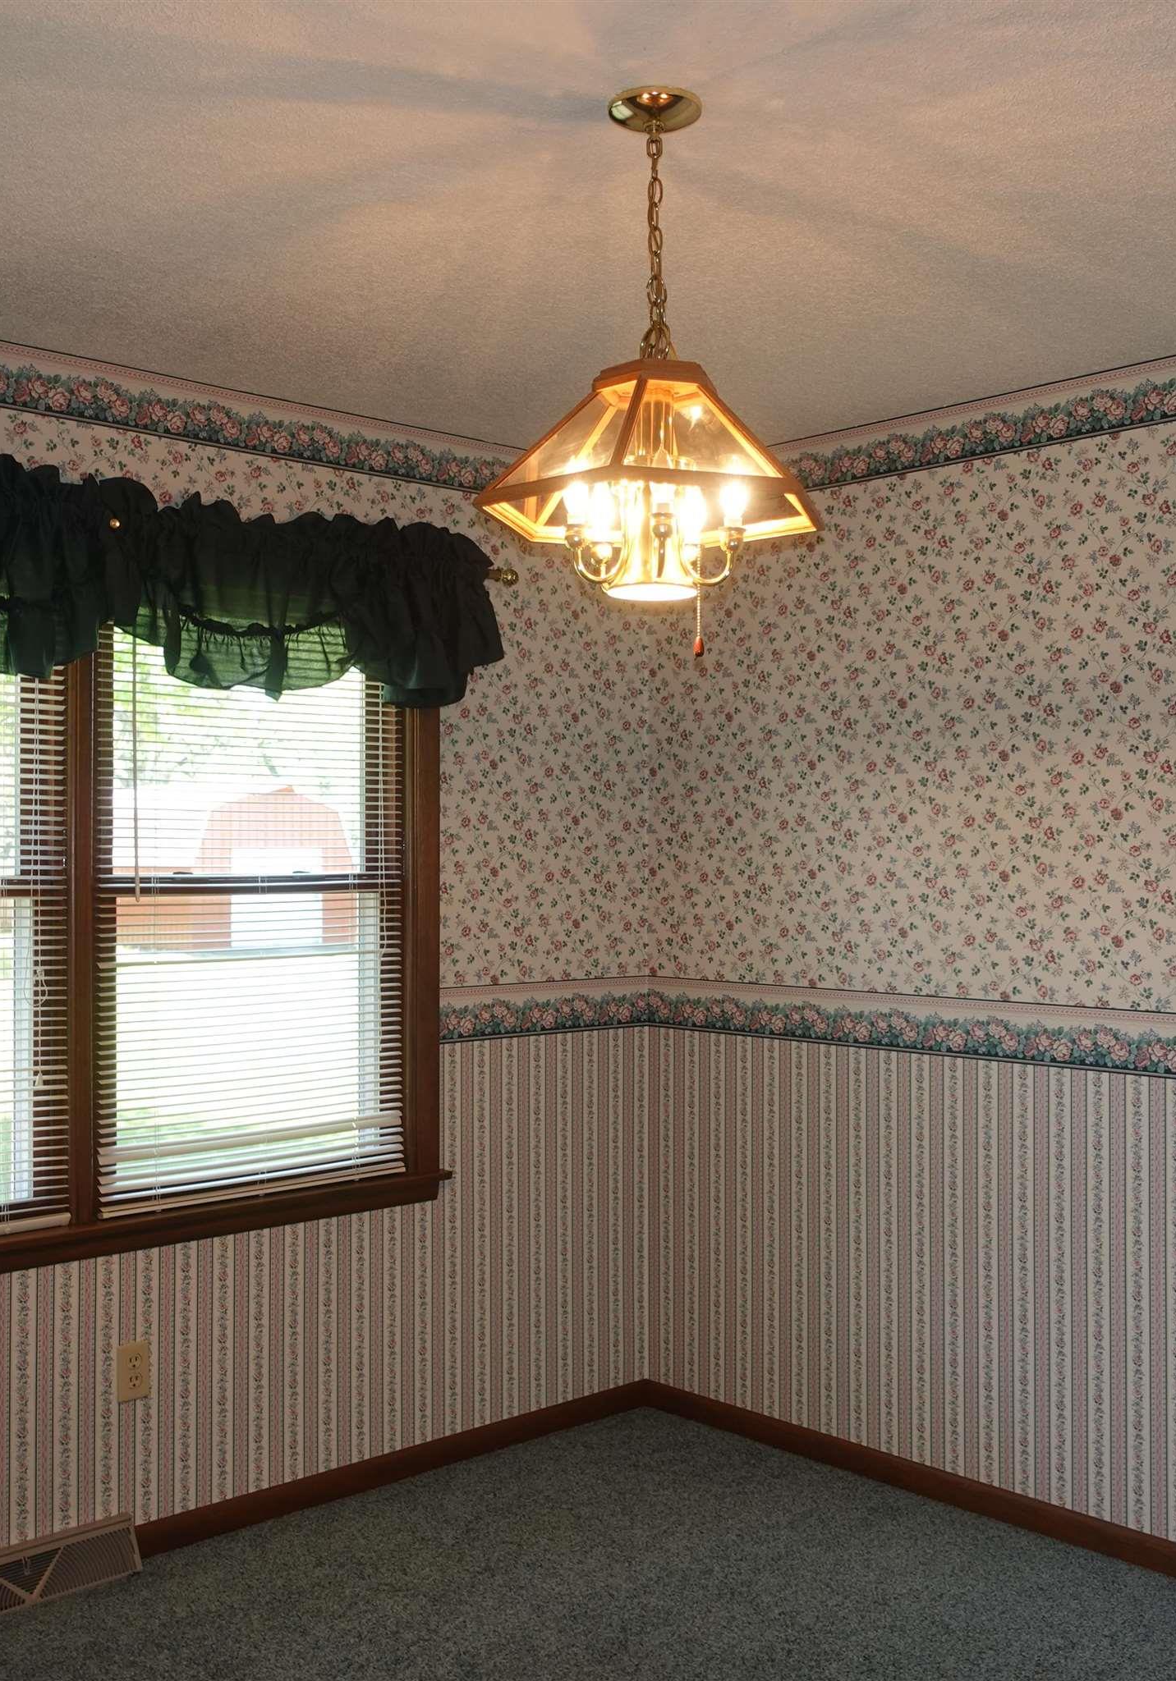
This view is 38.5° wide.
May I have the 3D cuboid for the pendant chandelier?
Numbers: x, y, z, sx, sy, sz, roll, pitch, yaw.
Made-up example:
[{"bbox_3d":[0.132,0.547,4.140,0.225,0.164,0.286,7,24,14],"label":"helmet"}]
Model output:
[{"bbox_3d":[0.091,-0.619,2.261,0.440,0.735,0.474,1,-1,-43],"label":"pendant chandelier"}]

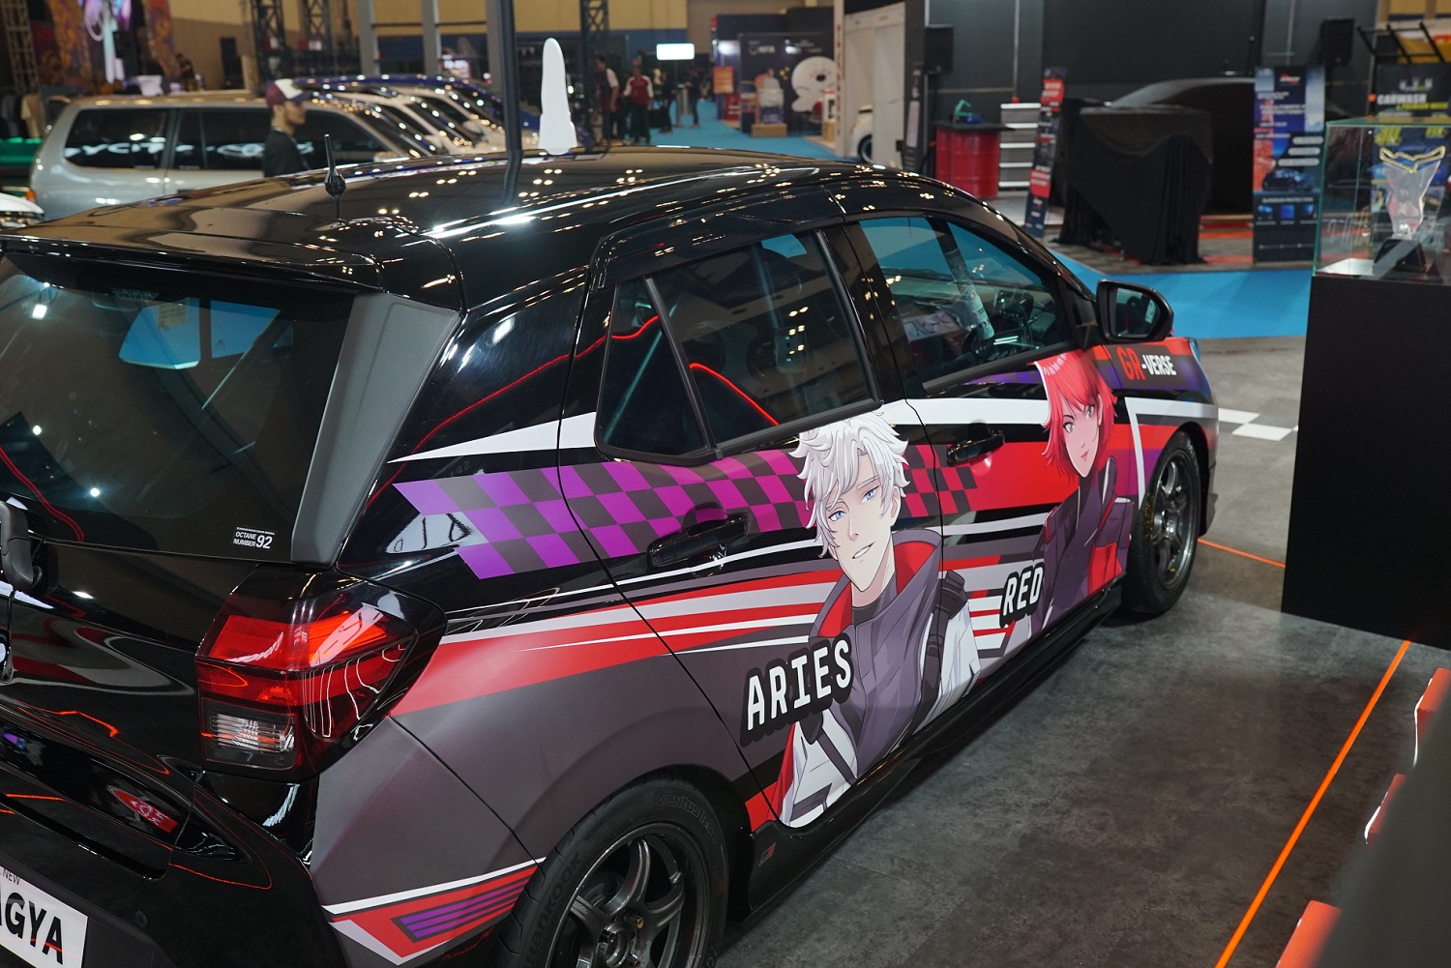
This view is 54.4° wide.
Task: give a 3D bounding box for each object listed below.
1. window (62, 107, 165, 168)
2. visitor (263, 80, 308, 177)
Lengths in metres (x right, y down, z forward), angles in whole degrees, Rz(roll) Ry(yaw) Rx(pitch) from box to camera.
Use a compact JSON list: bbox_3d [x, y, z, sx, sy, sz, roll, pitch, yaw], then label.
[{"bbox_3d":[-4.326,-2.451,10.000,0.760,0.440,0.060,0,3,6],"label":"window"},{"bbox_3d":[-2.414,-1.443,8.033,0.290,1.650,0.460,-4,17,-8],"label":"visitor"}]

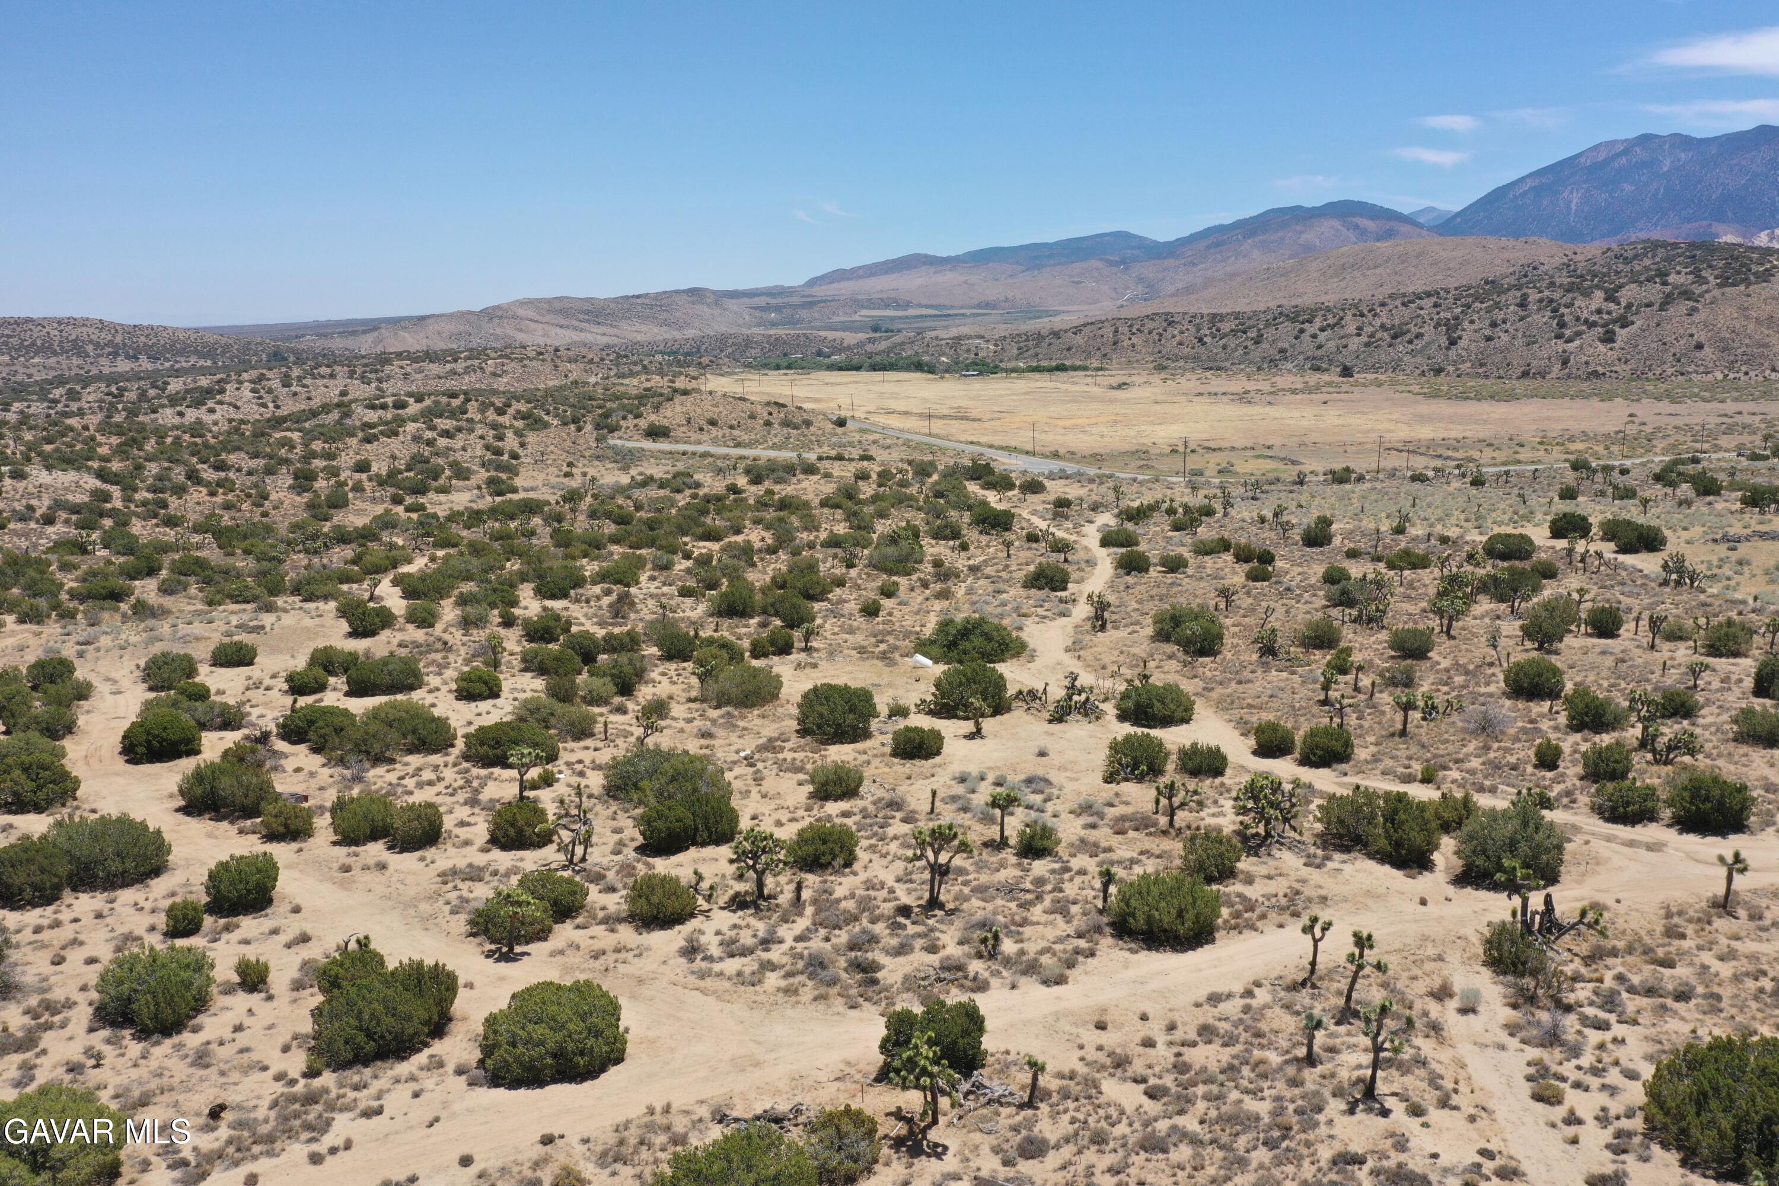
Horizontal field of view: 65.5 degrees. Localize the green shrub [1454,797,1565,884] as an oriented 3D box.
[{"bbox_3d":[32.510,12.965,72.669,5.254,4.042,4.991,4,13,25],"label":"green shrub"}]

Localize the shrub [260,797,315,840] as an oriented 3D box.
[{"bbox_3d":[-35.843,13.431,82.432,2.950,2.255,2.802,-5,13,-24],"label":"shrub"}]

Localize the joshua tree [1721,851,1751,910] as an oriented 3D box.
[{"bbox_3d":[41.661,14.204,68.271,1.264,3.084,1.201,6,14,32],"label":"joshua tree"}]

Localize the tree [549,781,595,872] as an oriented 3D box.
[{"bbox_3d":[-17.368,12.766,76.119,2.438,4.742,2.316,-4,12,-13],"label":"tree"}]

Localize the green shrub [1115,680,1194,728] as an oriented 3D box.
[{"bbox_3d":[20.943,8.757,109.249,6.134,3.098,5.521,2,11,11],"label":"green shrub"}]

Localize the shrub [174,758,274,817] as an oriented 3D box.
[{"bbox_3d":[-37.270,10.930,77.690,4.930,3.150,4.430,-6,12,-26],"label":"shrub"}]

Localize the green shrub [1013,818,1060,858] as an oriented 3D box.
[{"bbox_3d":[7.550,12.510,70.560,2.400,2.040,2.160,1,11,6],"label":"green shrub"}]

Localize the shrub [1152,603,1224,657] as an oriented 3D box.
[{"bbox_3d":[28.423,3.558,132.009,6.718,4.616,6.046,2,11,12],"label":"shrub"}]

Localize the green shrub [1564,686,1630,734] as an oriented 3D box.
[{"bbox_3d":[46.720,7.572,91.371,3.830,2.660,3.440,6,13,27],"label":"green shrub"}]

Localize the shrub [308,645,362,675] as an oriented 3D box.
[{"bbox_3d":[-43.440,5.390,108.380,3.940,2.440,3.550,-5,12,-22],"label":"shrub"}]

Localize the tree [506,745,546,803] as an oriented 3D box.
[{"bbox_3d":[-23.817,11.945,90.848,2.453,3.863,2.207,-3,11,-15],"label":"tree"}]

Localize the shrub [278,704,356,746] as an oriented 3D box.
[{"bbox_3d":[-38.097,8.785,92.214,4.770,2.430,4.060,-5,12,-23],"label":"shrub"}]

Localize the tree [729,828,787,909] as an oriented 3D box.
[{"bbox_3d":[-6.687,14.081,70.778,2.968,3.965,2.820,-2,12,-6],"label":"tree"}]

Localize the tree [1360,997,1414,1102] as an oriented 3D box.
[{"bbox_3d":[18.007,16.474,50.091,1.850,3.960,1.570,4,12,21],"label":"tree"}]

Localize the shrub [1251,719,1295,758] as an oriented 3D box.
[{"bbox_3d":[27.919,10.639,100.910,3.107,2.586,2.796,3,11,16],"label":"shrub"}]

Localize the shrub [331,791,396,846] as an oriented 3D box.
[{"bbox_3d":[-27.670,11.880,72.970,3.290,2.930,2.960,-5,12,-21],"label":"shrub"}]

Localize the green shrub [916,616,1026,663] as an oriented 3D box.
[{"bbox_3d":[6.523,3.483,111.116,8.900,3.010,6.680,1,11,3],"label":"green shrub"}]

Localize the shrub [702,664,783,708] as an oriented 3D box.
[{"bbox_3d":[-10.382,6.355,97.546,5.750,2.640,4.600,-1,11,-6],"label":"shrub"}]

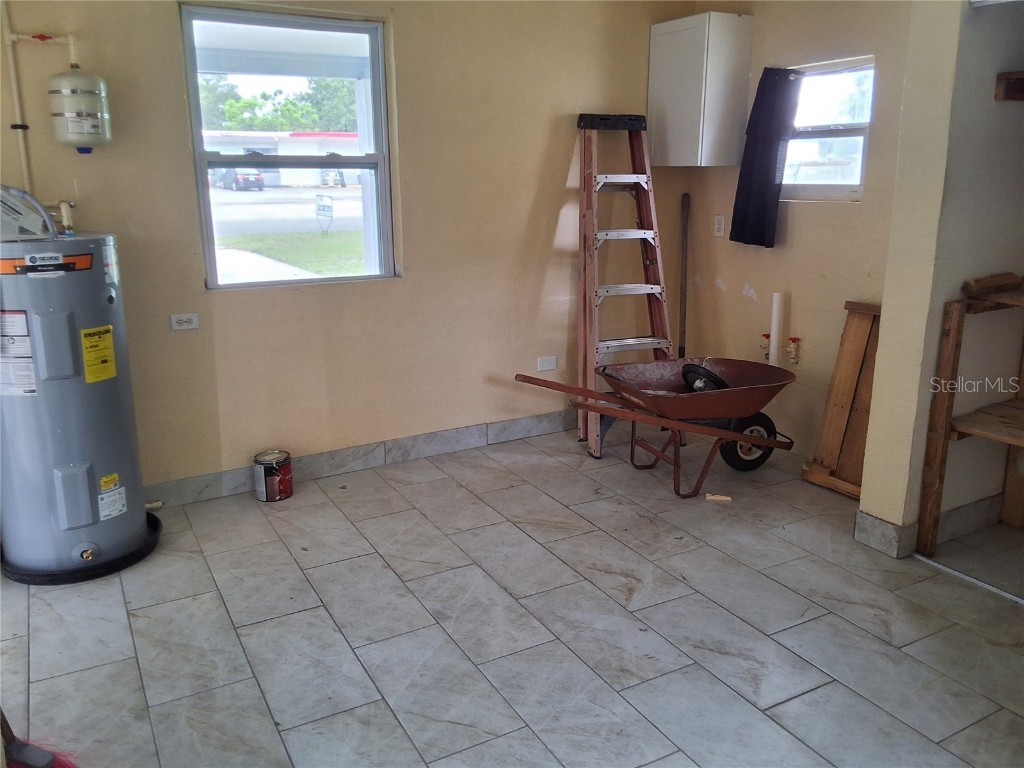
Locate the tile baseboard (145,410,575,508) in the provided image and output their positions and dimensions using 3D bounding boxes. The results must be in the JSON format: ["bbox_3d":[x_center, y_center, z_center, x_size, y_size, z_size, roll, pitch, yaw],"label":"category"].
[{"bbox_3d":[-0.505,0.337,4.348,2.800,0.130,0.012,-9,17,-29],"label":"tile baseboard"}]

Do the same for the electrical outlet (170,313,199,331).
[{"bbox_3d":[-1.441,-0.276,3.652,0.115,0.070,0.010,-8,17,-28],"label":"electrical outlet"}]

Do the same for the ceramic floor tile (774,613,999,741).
[{"bbox_3d":[1.132,0.889,2.563,0.301,0.010,0.607,-8,17,-28],"label":"ceramic floor tile"}]

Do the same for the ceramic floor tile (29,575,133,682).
[{"bbox_3d":[-1.470,0.819,2.816,0.301,0.010,0.604,-8,17,-28],"label":"ceramic floor tile"}]

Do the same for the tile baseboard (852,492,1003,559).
[{"bbox_3d":[1.762,0.554,3.476,0.690,0.138,0.205,-8,17,-28],"label":"tile baseboard"}]

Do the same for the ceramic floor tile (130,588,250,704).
[{"bbox_3d":[-1.062,0.851,2.717,0.303,0.010,0.605,-8,17,-28],"label":"ceramic floor tile"}]

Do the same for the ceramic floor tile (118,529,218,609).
[{"bbox_3d":[-1.370,0.723,3.261,0.305,0.010,0.611,-8,17,-28],"label":"ceramic floor tile"}]

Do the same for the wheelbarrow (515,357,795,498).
[{"bbox_3d":[0.785,0.204,4.008,1.405,0.570,0.650,-5,16,-18],"label":"wheelbarrow"}]

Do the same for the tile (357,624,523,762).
[{"bbox_3d":[-0.234,0.909,2.493,0.303,0.010,0.605,-8,17,-28],"label":"tile"}]

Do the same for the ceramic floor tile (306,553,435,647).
[{"bbox_3d":[-0.529,0.773,3.015,0.301,0.010,0.607,-8,17,-28],"label":"ceramic floor tile"}]

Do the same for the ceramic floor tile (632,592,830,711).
[{"bbox_3d":[0.704,0.859,2.716,0.305,0.010,0.611,-8,17,-28],"label":"ceramic floor tile"}]

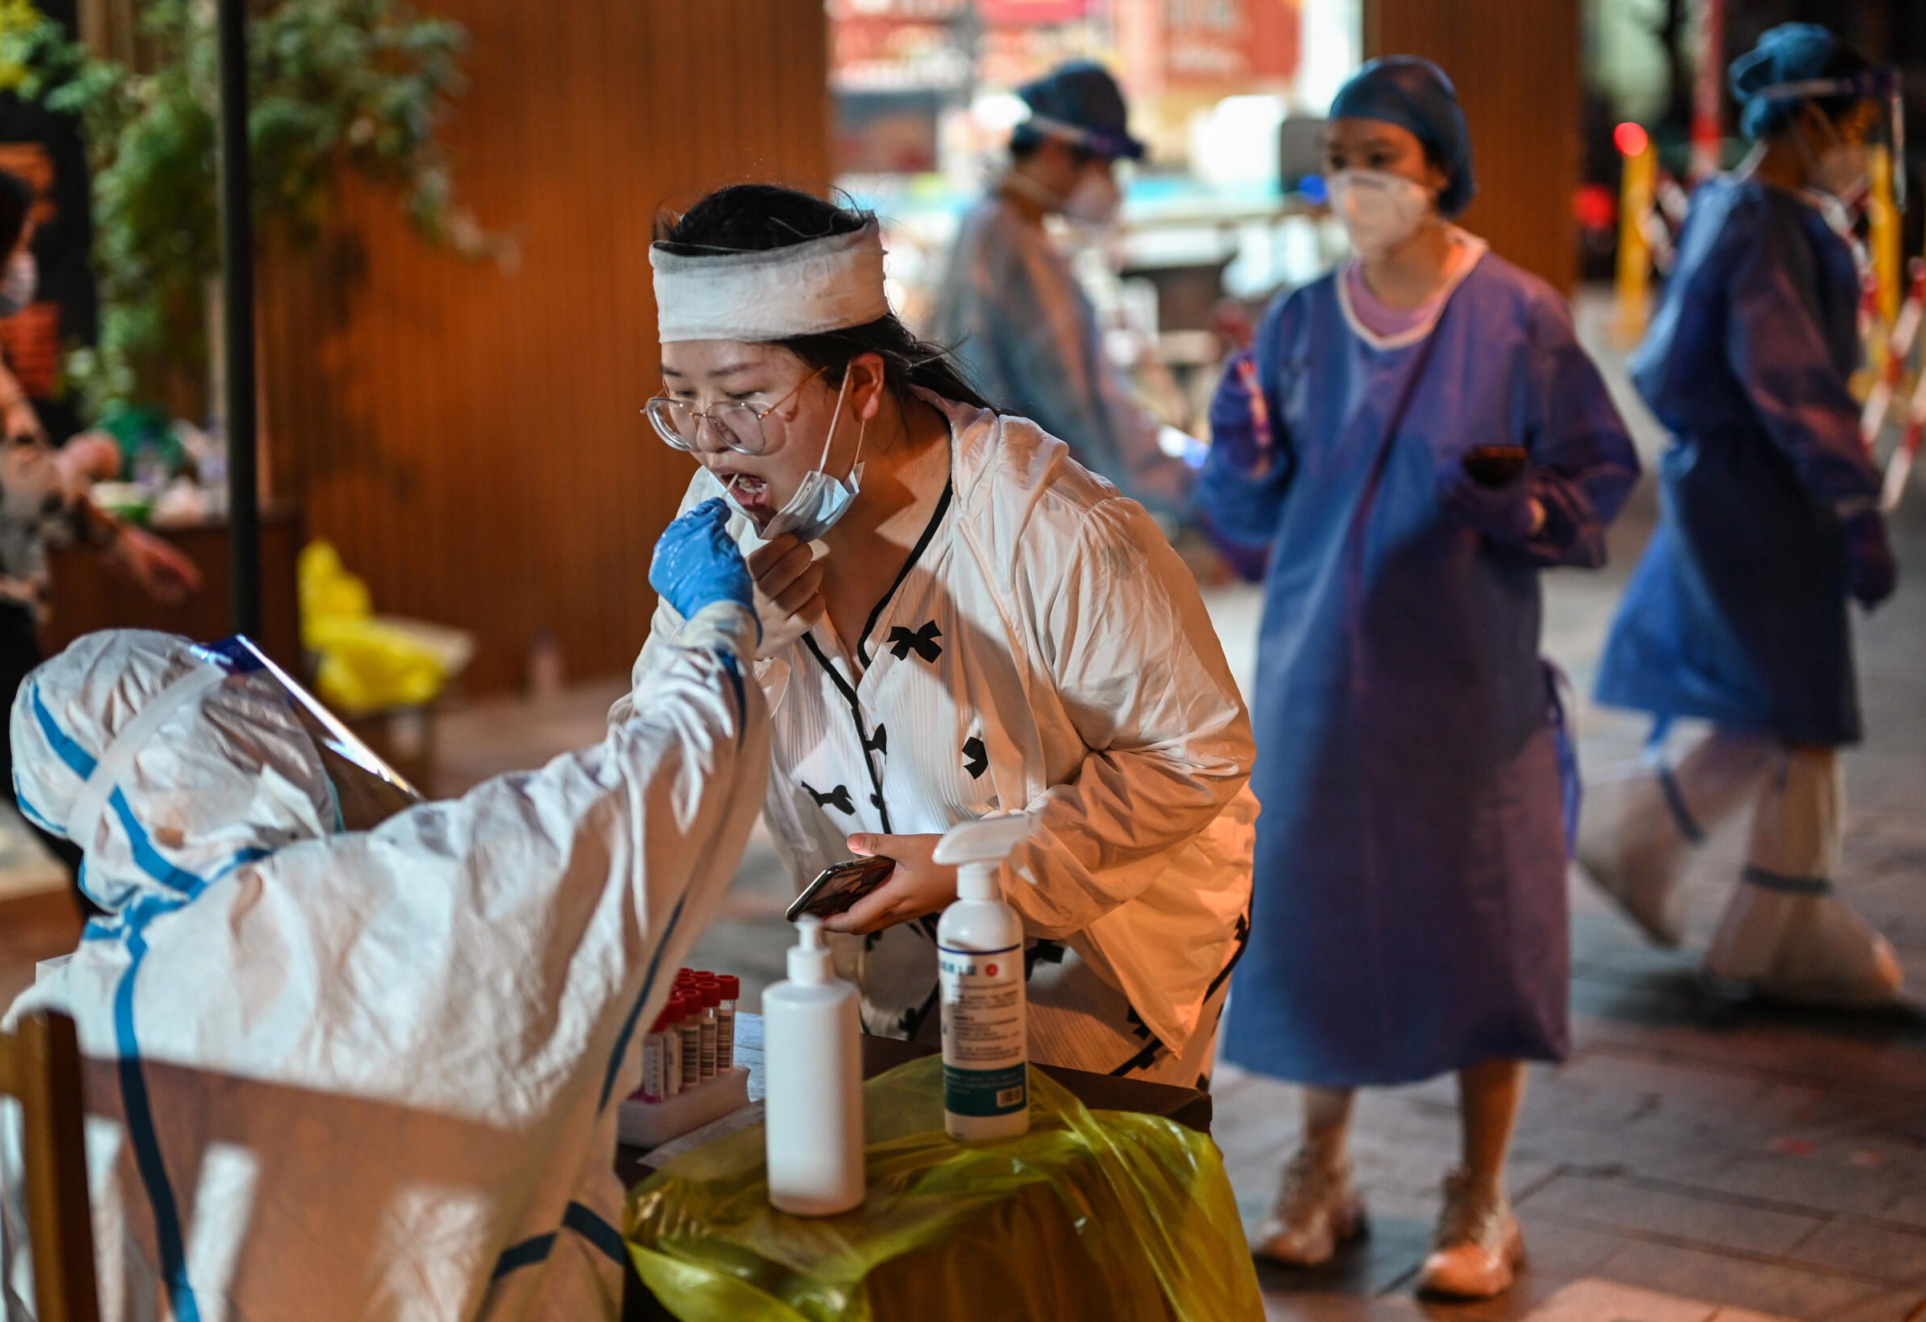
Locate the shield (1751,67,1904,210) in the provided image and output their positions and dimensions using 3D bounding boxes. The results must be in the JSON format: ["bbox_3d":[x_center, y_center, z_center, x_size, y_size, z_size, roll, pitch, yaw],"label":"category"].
[{"bbox_3d":[1.447,-0.876,4.631,0.250,0.235,0.200,-7,10,6],"label":"shield"}]

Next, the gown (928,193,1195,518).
[{"bbox_3d":[0.182,-0.293,5.037,0.460,1.120,0.500,2,11,11],"label":"gown"}]

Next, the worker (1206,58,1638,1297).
[{"bbox_3d":[0.597,0.028,3.623,0.560,1.620,0.440,4,12,23],"label":"worker"}]

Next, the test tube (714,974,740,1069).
[{"bbox_3d":[-0.187,0.296,2.188,0.017,0.097,0.017,0,11,6],"label":"test tube"}]

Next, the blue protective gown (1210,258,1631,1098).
[{"bbox_3d":[0.597,0.023,3.622,0.560,1.120,0.420,4,12,23],"label":"blue protective gown"}]

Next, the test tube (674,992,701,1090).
[{"bbox_3d":[-0.211,0.306,2.154,0.017,0.097,0.017,0,11,6],"label":"test tube"}]

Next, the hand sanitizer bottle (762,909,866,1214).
[{"bbox_3d":[-0.107,0.289,2.001,0.072,0.212,0.074,-3,11,-11],"label":"hand sanitizer bottle"}]

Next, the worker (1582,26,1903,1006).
[{"bbox_3d":[1.373,-0.234,4.766,0.560,1.680,0.500,0,11,2],"label":"worker"}]

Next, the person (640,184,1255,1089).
[{"bbox_3d":[0.029,0.337,2.378,0.520,1.490,0.600,8,14,37],"label":"person"}]

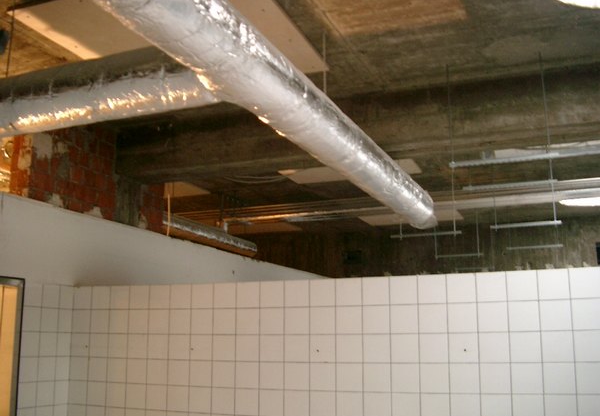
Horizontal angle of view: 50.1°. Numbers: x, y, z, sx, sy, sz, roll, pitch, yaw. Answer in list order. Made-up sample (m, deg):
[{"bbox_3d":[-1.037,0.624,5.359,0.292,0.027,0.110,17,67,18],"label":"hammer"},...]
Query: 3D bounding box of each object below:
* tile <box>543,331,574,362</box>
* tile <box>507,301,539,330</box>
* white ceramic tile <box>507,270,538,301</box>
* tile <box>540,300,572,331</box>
[{"bbox_3d":[1.243,0.670,3.095,0.150,0.150,0.010,-5,-13,21],"label":"tile"},{"bbox_3d":[1.110,0.537,3.179,0.150,0.150,0.010,-5,-13,21],"label":"tile"},{"bbox_3d":[1.112,0.389,3.209,0.150,0.150,0.010,-5,-13,21],"label":"white ceramic tile"},{"bbox_3d":[1.248,0.523,3.120,0.150,0.150,0.009,-5,-13,21],"label":"tile"}]

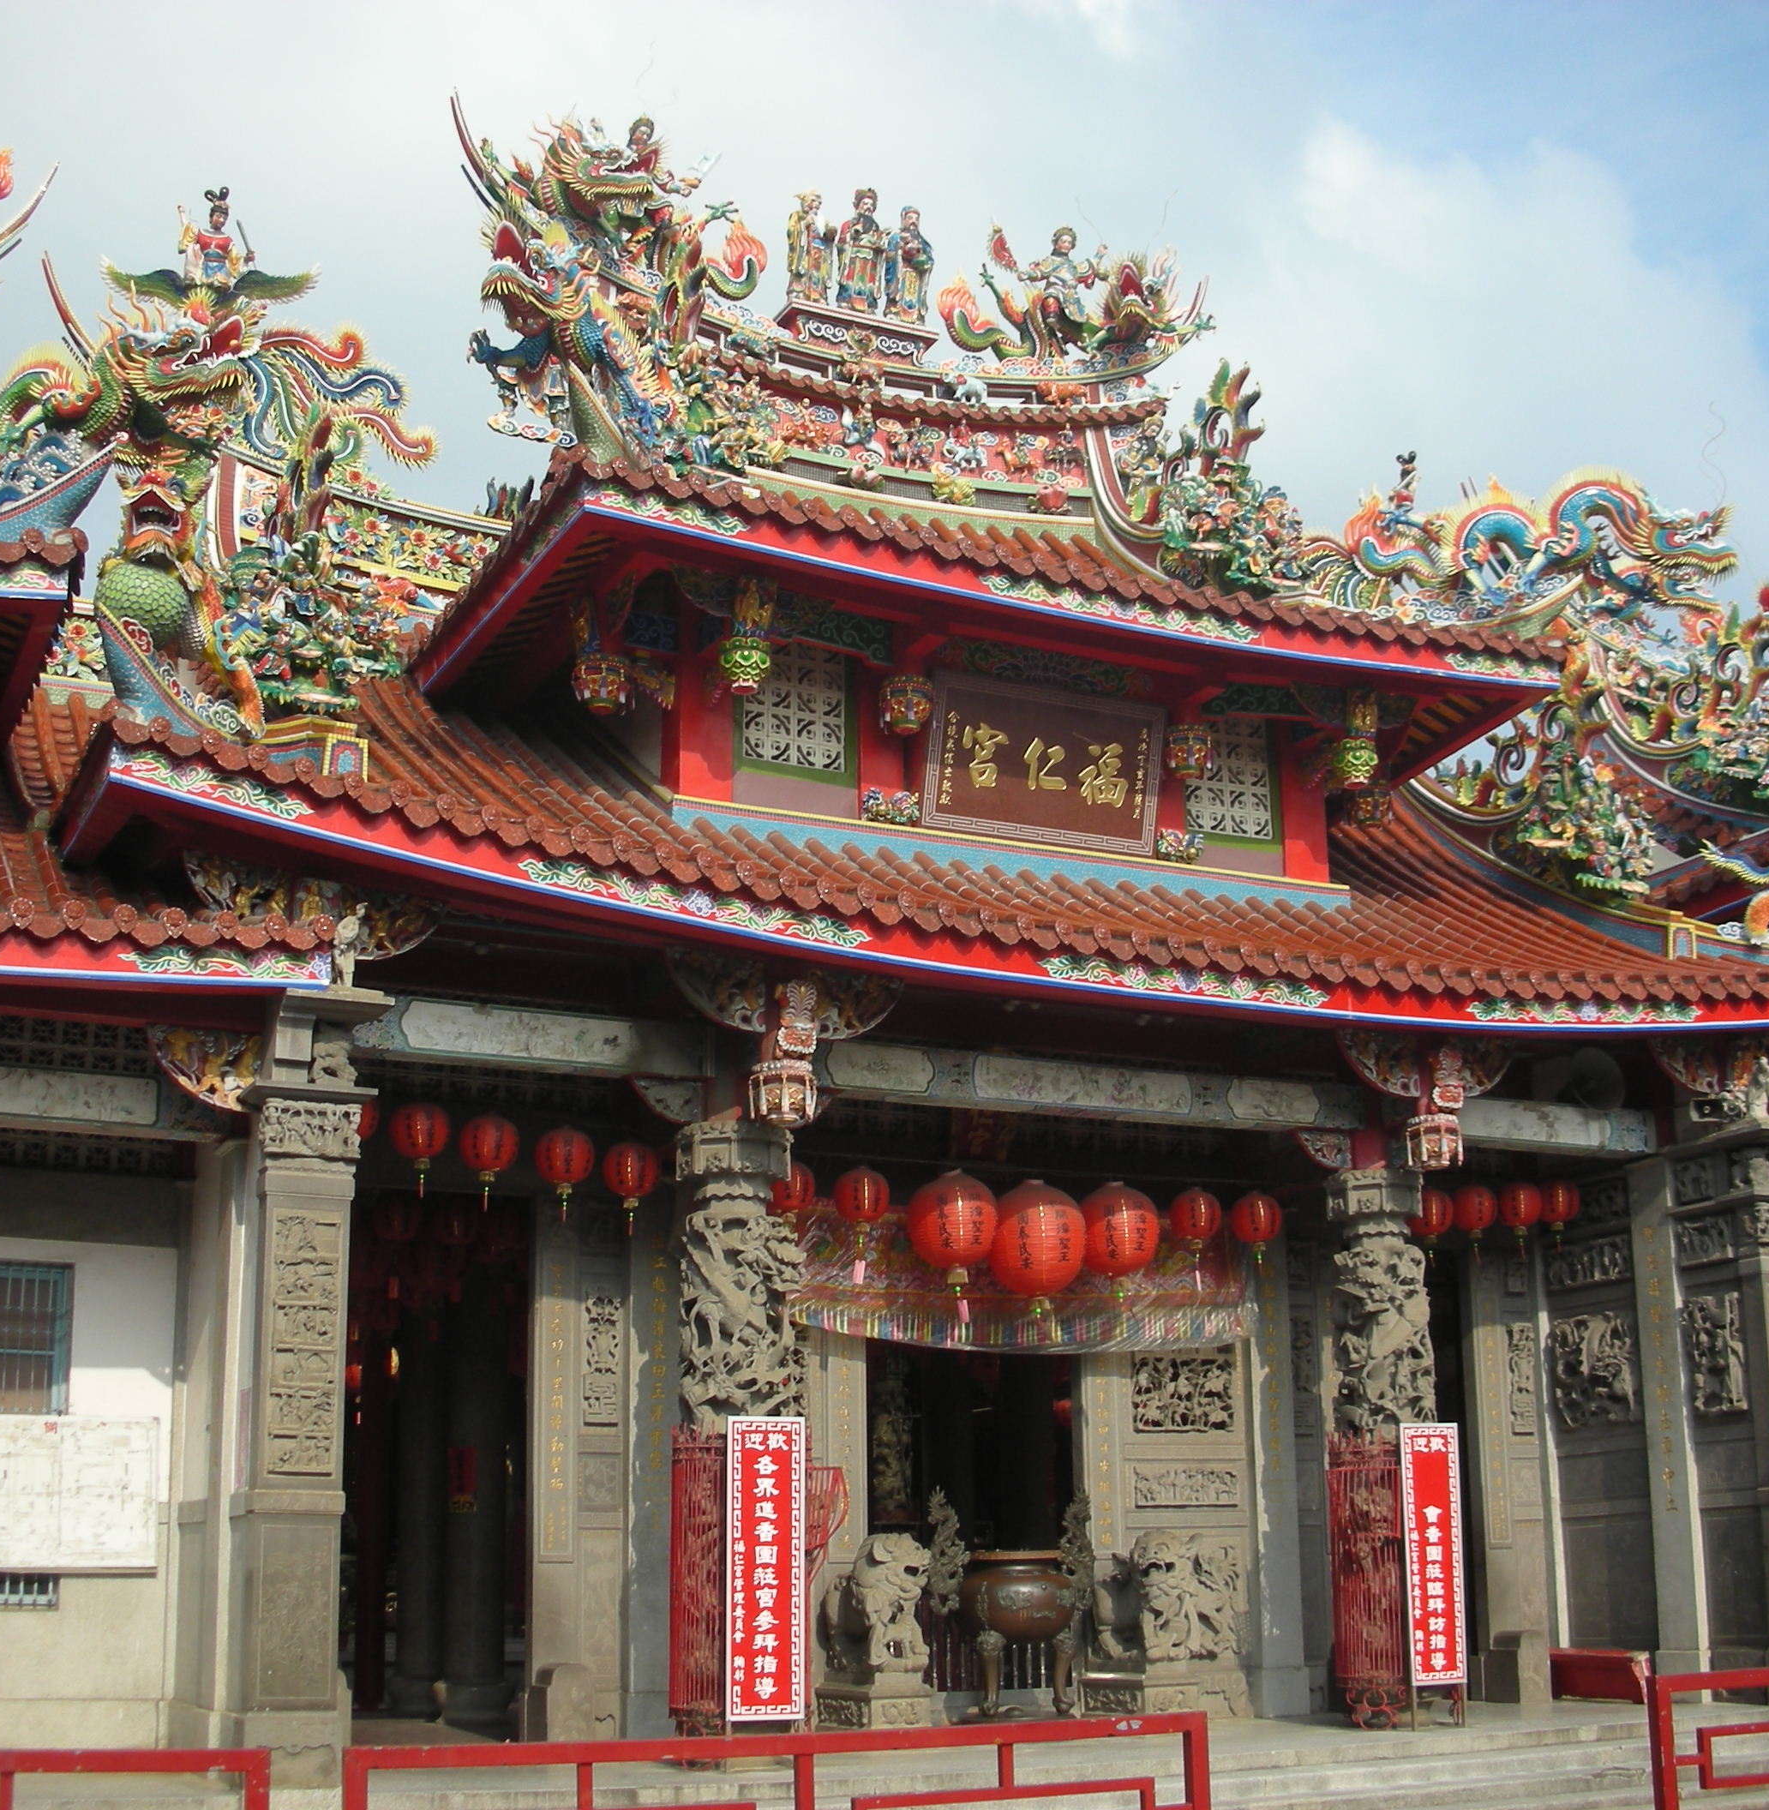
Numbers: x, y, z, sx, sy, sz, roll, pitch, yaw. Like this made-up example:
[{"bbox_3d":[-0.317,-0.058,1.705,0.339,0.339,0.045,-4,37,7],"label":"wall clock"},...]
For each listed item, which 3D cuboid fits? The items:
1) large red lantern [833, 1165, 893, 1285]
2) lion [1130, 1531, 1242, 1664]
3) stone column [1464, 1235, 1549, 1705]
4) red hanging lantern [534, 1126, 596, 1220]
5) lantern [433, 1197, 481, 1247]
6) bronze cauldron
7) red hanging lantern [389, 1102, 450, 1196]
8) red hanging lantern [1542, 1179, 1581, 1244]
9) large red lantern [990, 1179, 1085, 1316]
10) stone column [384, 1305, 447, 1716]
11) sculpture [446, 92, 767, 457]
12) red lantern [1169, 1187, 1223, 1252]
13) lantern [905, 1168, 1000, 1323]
[{"bbox_3d":[-0.144,2.117,16.162,0.370,0.790,0.370,-1,-14,0],"label":"large red lantern"},{"bbox_3d":[2.010,4.750,16.729,0.620,0.950,0.750,7,-15,-29],"label":"lion"},{"bbox_3d":[4.469,4.126,17.942,0.620,3.282,0.380,7,-15,-29],"label":"stone column"},{"bbox_3d":[-2.013,1.690,15.360,0.365,0.603,0.365,-1,-15,0],"label":"red hanging lantern"},{"bbox_3d":[-3.238,2.401,18.500,0.370,0.400,0.370,7,-16,-27],"label":"lantern"},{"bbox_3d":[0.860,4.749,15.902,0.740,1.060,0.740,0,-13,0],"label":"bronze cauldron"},{"bbox_3d":[-2.855,1.497,14.978,0.365,0.590,0.365,7,-17,-25],"label":"red hanging lantern"},{"bbox_3d":[5.042,2.286,18.202,0.340,0.460,0.340,7,-15,-29],"label":"red hanging lantern"},{"bbox_3d":[1.074,2.418,17.217,0.679,0.984,0.679,-1,-15,0],"label":"large red lantern"},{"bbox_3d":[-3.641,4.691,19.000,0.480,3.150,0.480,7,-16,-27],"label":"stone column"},{"bbox_3d":[-2.166,-4.886,19.134,2.150,2.350,1.100,7,-16,-27],"label":"sculpture"},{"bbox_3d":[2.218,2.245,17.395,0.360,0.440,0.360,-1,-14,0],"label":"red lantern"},{"bbox_3d":[0.465,2.310,16.471,0.600,1.000,0.600,-1,-14,0],"label":"lantern"}]

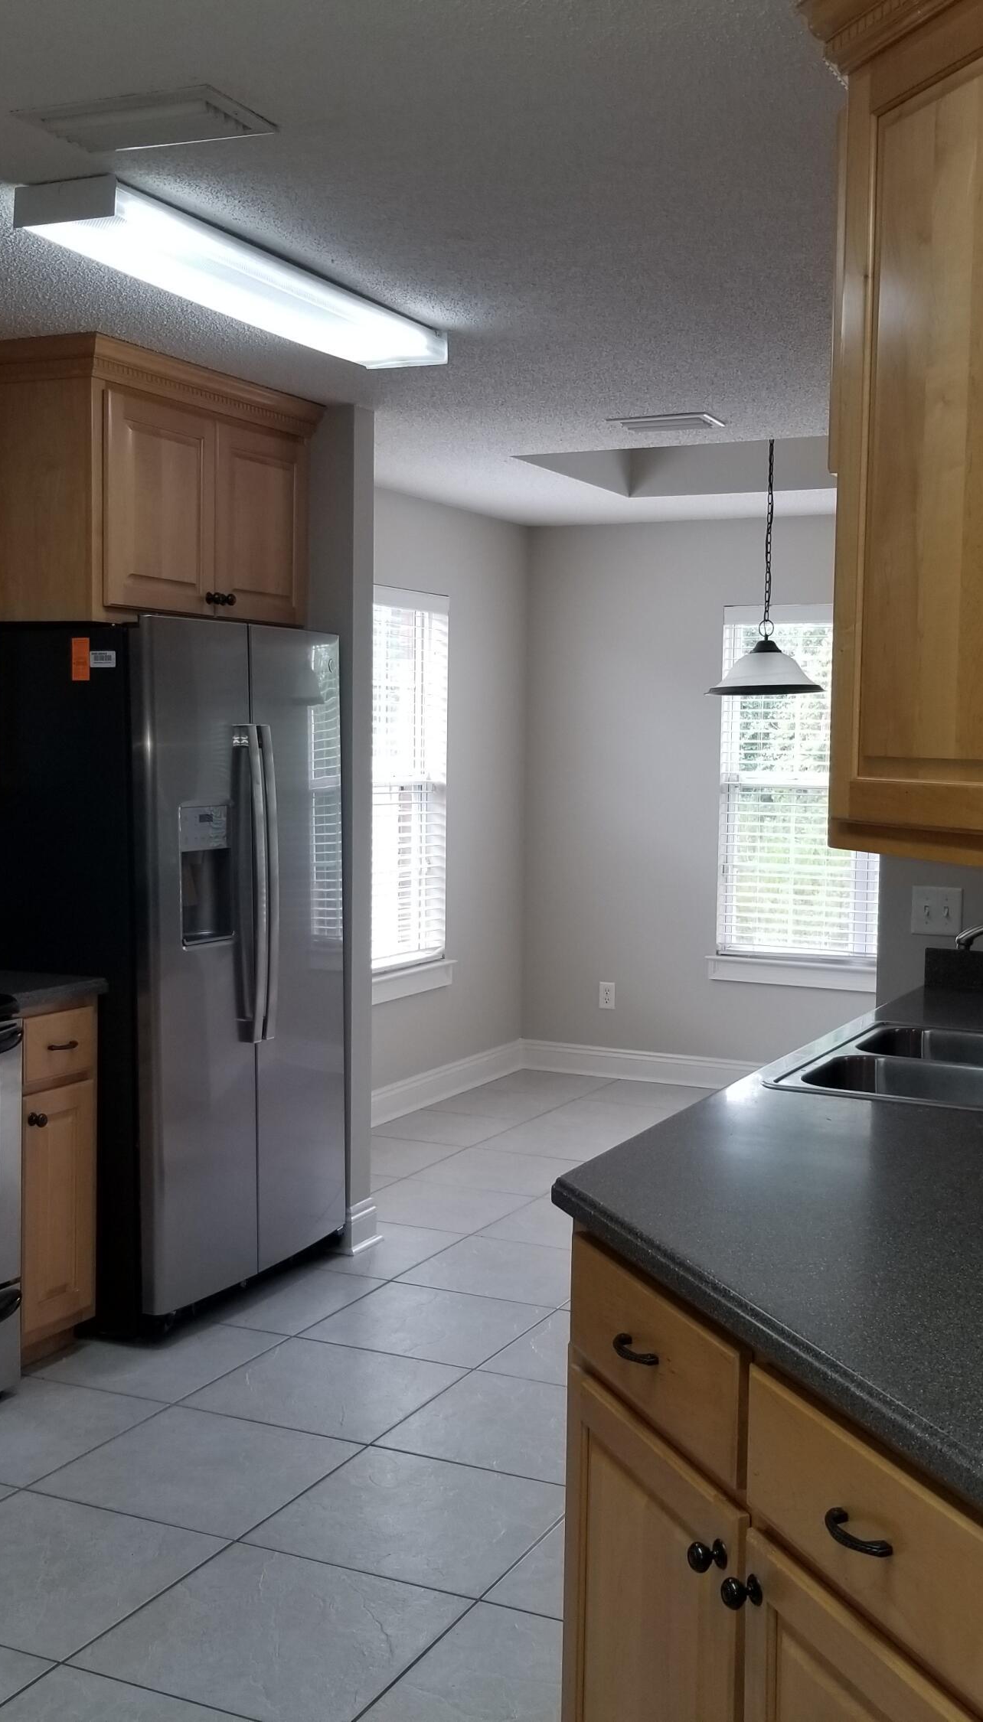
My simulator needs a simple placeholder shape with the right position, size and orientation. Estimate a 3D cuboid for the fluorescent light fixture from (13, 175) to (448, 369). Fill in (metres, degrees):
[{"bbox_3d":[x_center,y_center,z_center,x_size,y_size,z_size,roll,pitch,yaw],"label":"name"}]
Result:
[{"bbox_3d":[-0.466,-1.168,3.530,0.205,0.075,1.245,2,4,26],"label":"fluorescent light fixture"}]

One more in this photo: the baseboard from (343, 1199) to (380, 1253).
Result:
[{"bbox_3d":[-0.385,1.075,5.114,0.050,0.142,0.180,2,4,26],"label":"baseboard"}]

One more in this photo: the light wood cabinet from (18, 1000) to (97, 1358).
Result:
[{"bbox_3d":[-1.299,0.759,4.203,0.625,0.874,0.300,2,4,26],"label":"light wood cabinet"}]

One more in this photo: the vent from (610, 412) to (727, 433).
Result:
[{"bbox_3d":[0.536,-1.308,5.196,0.315,0.020,0.240,2,4,26],"label":"vent"}]

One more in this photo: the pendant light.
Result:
[{"bbox_3d":[0.951,-1.053,5.921,0.410,0.955,0.410,2,4,26],"label":"pendant light"}]

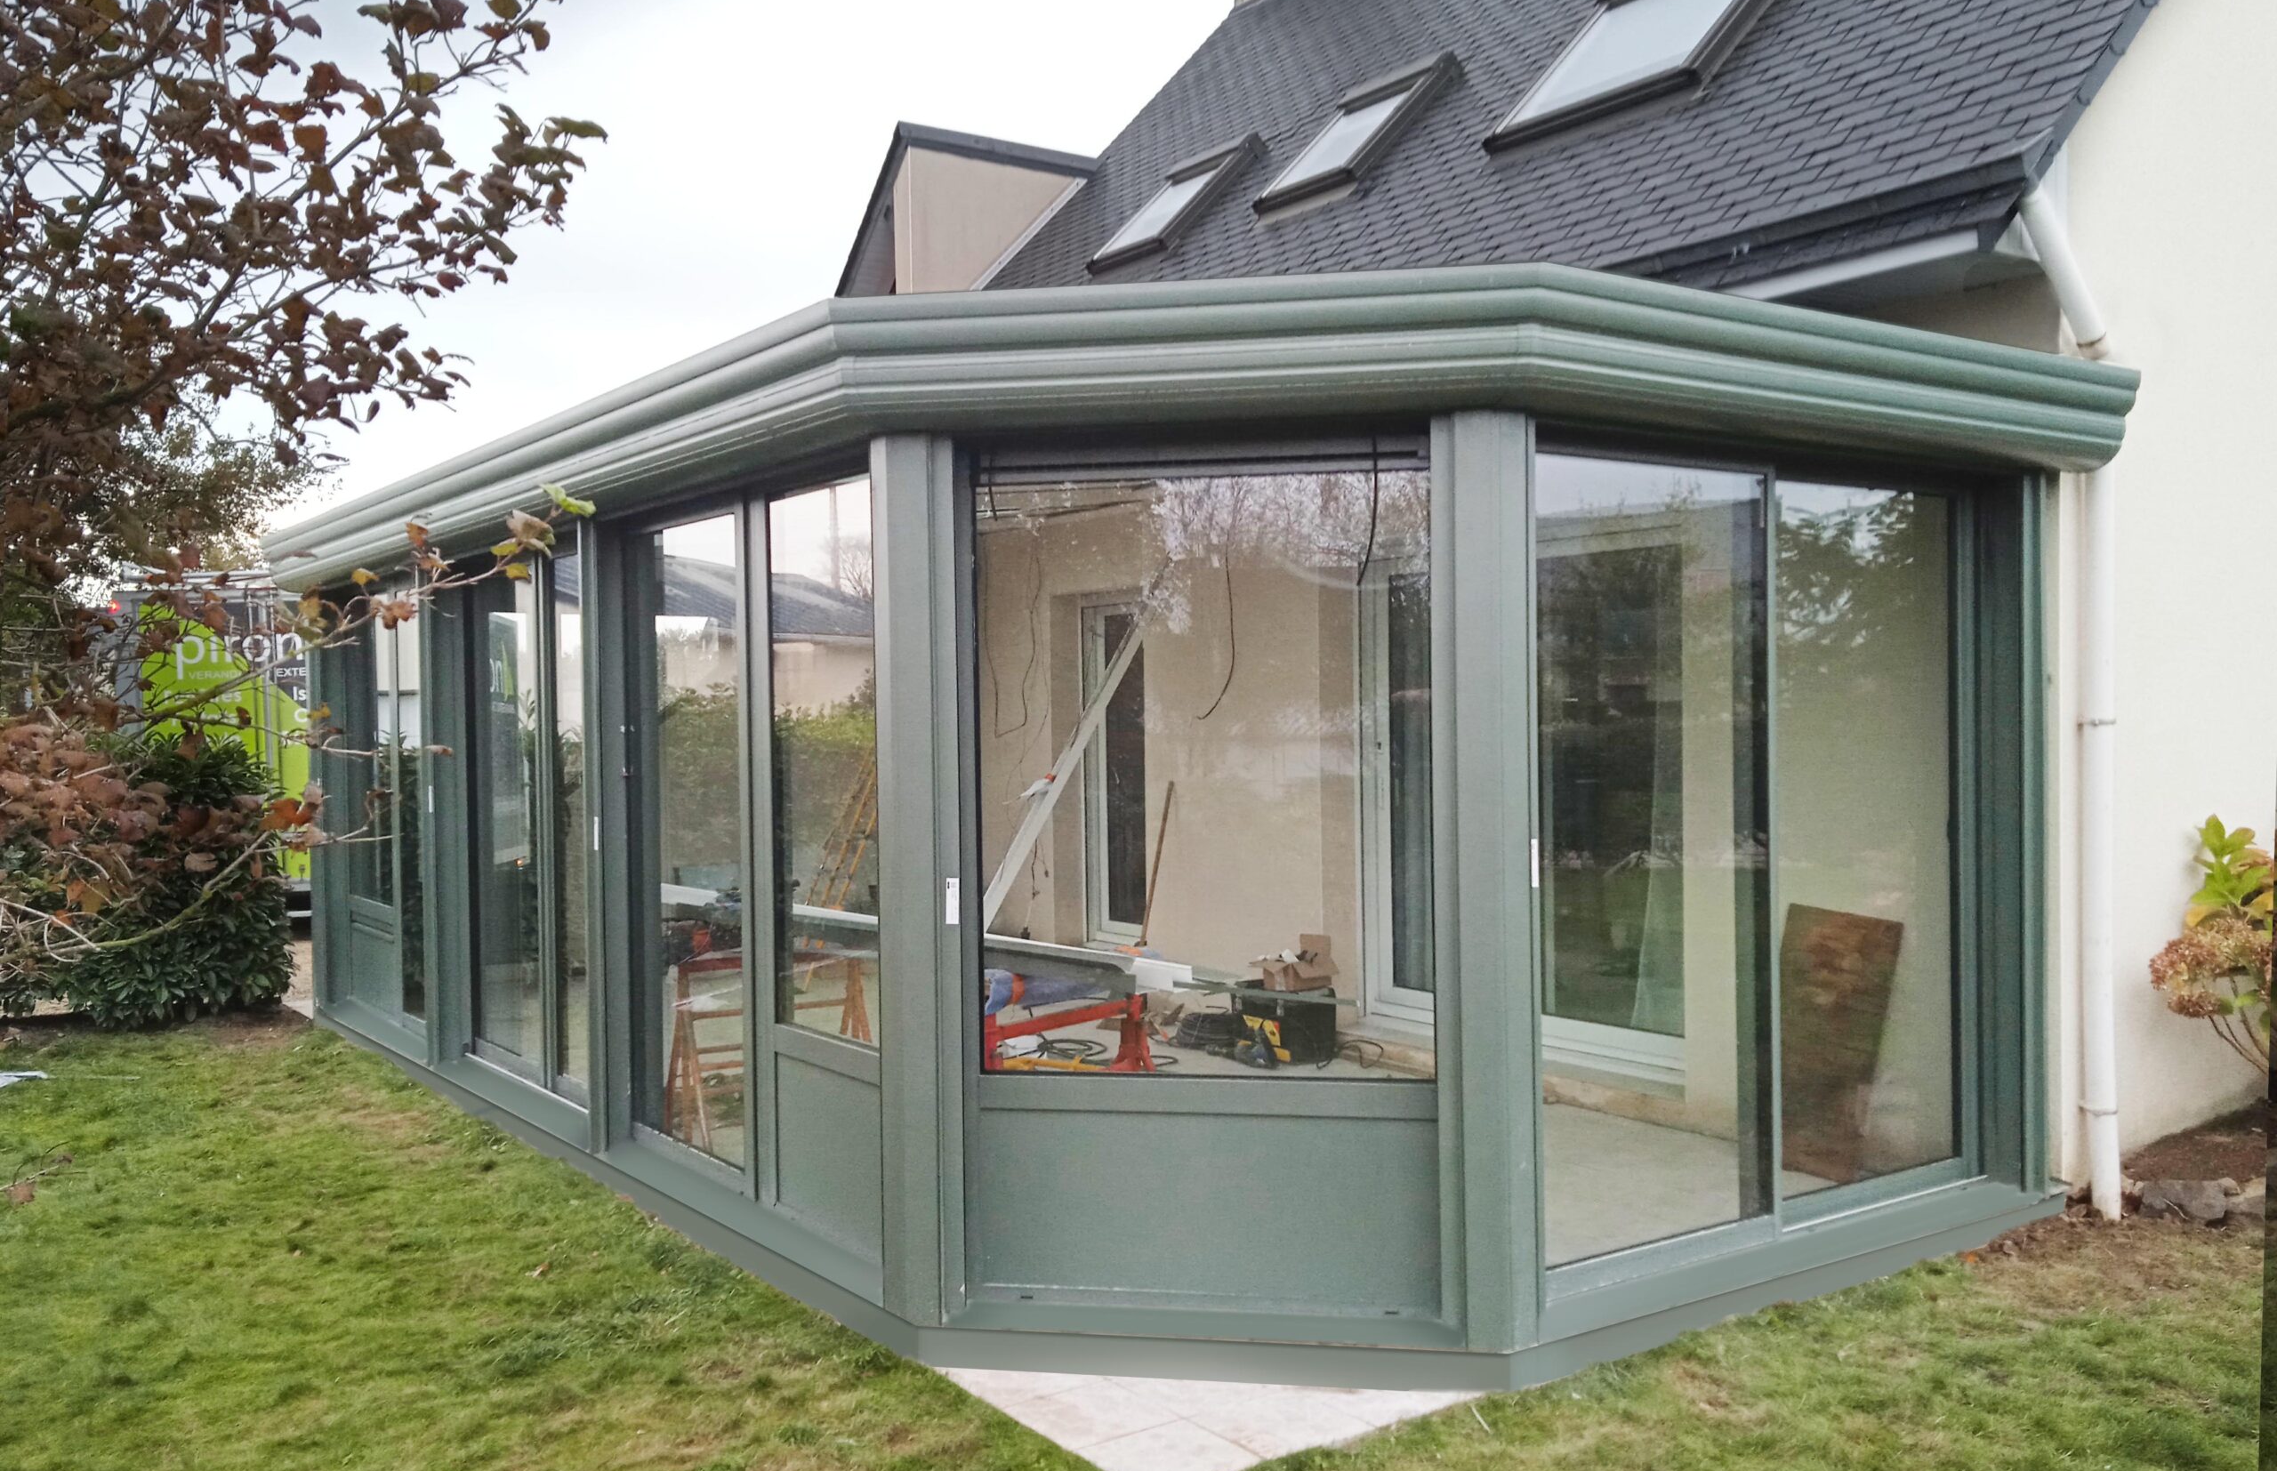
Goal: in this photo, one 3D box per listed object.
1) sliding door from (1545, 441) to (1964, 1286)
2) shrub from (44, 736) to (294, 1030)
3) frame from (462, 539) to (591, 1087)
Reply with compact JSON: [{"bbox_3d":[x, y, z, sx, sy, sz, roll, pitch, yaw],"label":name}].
[{"bbox_3d":[1.752,0.298,5.074,1.881,2.056,0.100,-1,1,-35],"label":"sliding door"},{"bbox_3d":[-5.550,0.820,10.550,1.450,1.600,1.350,-1,1,-28],"label":"shrub"},{"bbox_3d":[-2.505,0.344,7.524,0.100,2.083,1.778,-1,1,-36],"label":"frame"}]

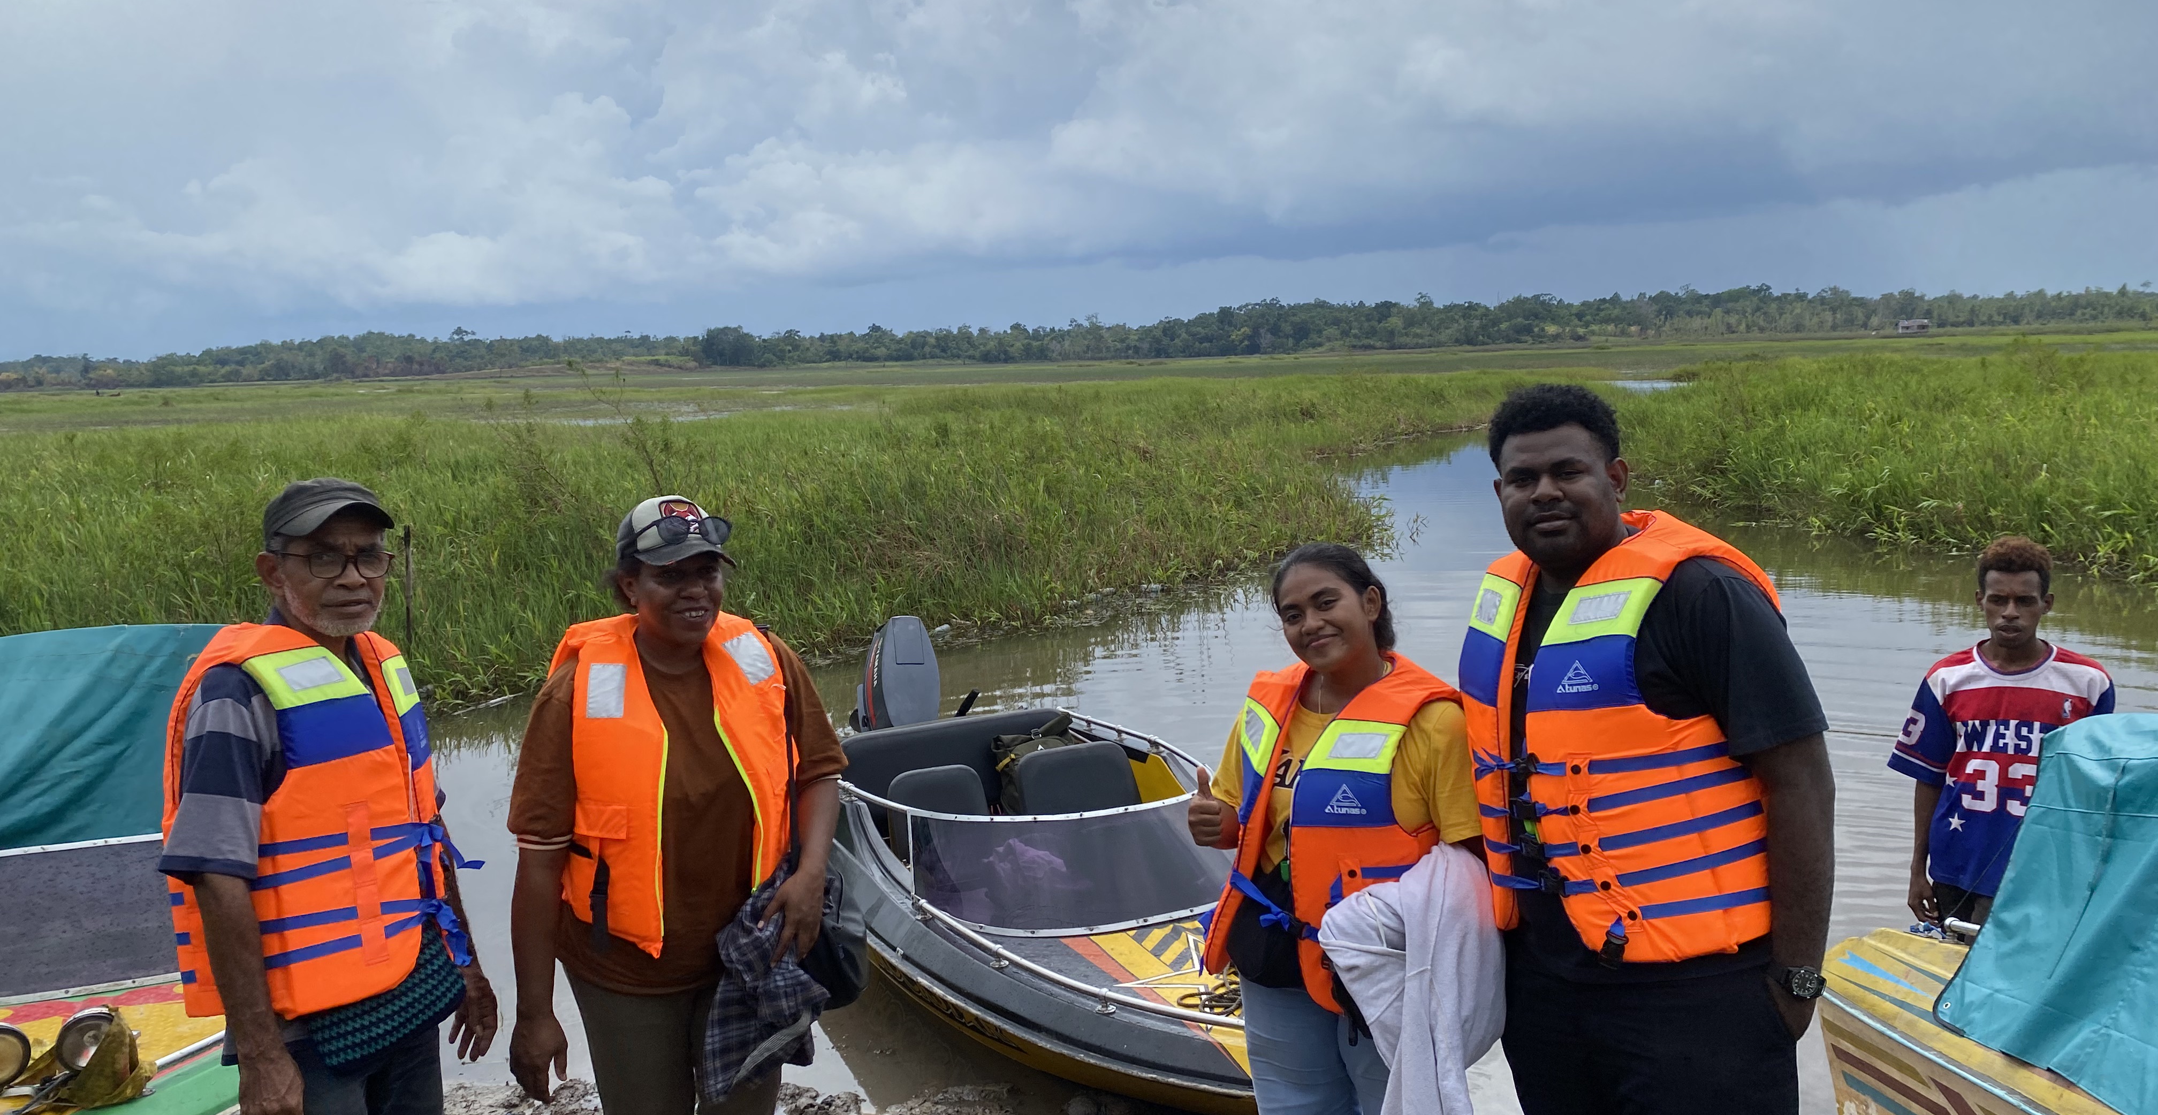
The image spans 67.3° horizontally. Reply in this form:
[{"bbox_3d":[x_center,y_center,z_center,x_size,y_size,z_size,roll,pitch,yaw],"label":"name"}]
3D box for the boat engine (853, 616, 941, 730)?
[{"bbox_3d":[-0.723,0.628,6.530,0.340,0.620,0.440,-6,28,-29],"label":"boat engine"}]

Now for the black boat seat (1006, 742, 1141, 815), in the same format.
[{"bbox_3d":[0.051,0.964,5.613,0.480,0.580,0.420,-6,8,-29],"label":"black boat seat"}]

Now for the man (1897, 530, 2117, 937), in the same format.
[{"bbox_3d":[2.438,0.764,4.290,0.540,1.660,0.310,1,8,19],"label":"man"}]

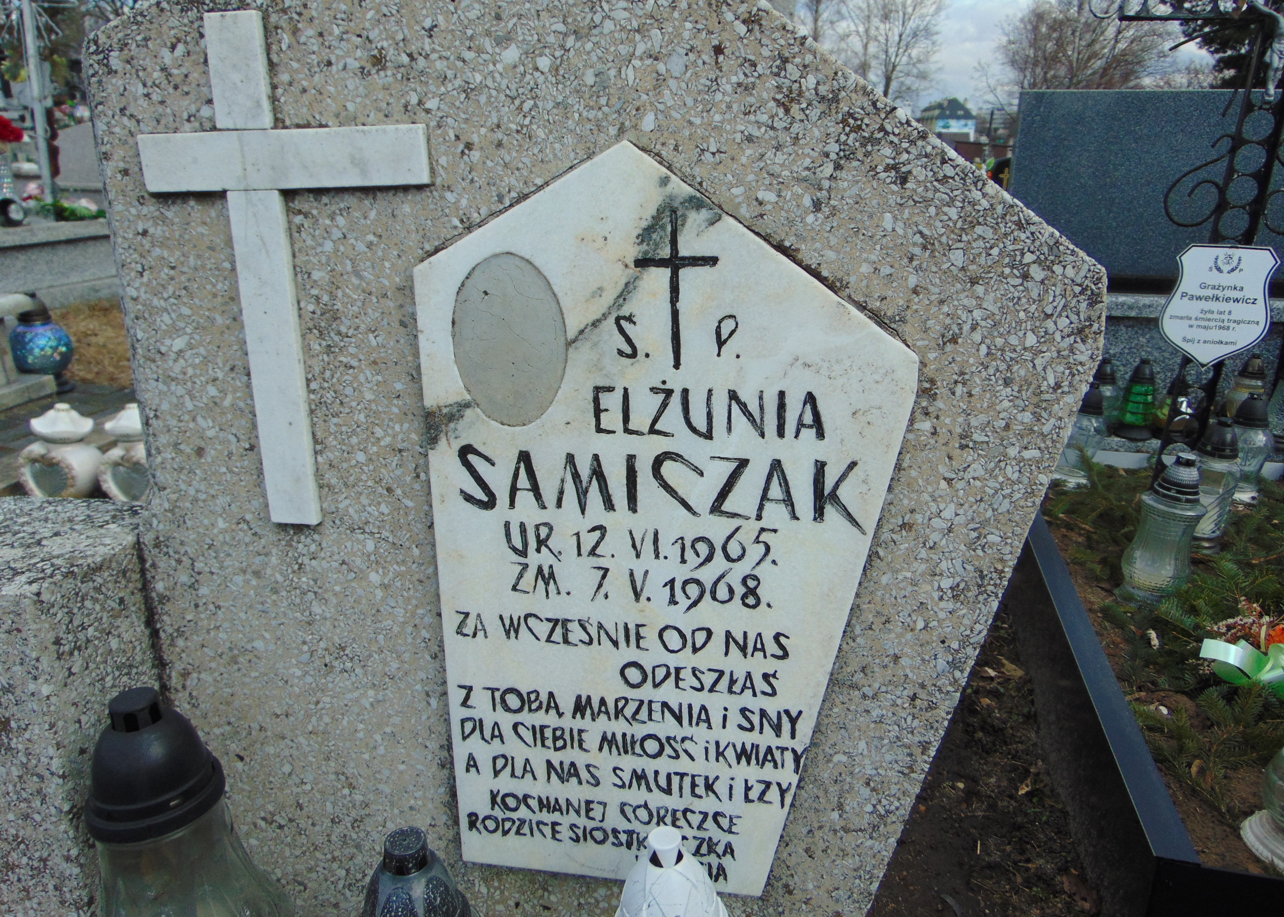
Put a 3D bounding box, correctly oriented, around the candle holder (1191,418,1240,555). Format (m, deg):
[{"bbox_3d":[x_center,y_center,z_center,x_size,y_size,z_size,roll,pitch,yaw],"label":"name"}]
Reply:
[{"bbox_3d":[1.209,0.055,1.949,0.090,0.277,0.090,5,17,14],"label":"candle holder"}]

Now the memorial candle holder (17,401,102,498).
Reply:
[{"bbox_3d":[-1.359,-0.003,2.171,0.145,0.258,0.135,3,17,9],"label":"memorial candle holder"}]

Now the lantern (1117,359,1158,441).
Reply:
[{"bbox_3d":[1.438,-0.173,2.660,0.118,0.218,0.118,5,17,14],"label":"lantern"}]

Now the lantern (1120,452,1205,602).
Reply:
[{"bbox_3d":[0.980,0.124,1.726,0.132,0.267,0.132,9,18,12],"label":"lantern"}]

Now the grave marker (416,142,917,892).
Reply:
[{"bbox_3d":[0.019,0.081,0.825,0.417,0.688,0.022,2,15,10],"label":"grave marker"}]

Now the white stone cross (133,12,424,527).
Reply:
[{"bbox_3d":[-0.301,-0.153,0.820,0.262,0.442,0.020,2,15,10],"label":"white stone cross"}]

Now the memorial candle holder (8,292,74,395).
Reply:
[{"bbox_3d":[-1.910,-0.374,2.981,0.172,0.298,0.172,3,17,9],"label":"memorial candle holder"}]

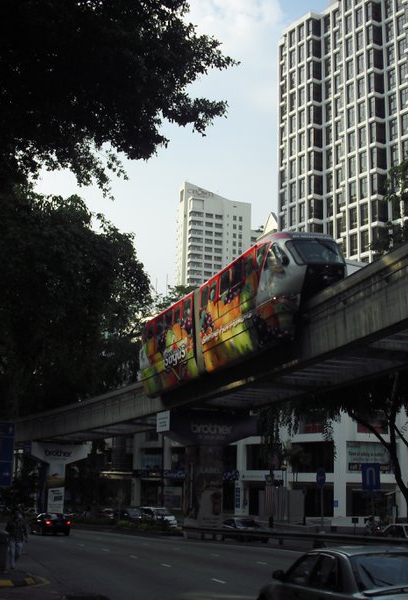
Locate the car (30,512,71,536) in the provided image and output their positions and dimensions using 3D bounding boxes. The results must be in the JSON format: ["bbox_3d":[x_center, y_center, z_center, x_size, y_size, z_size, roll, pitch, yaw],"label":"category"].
[{"bbox_3d":[-9.793,14.369,56.144,1.690,1.400,4.300,7,-15,-22],"label":"car"}]

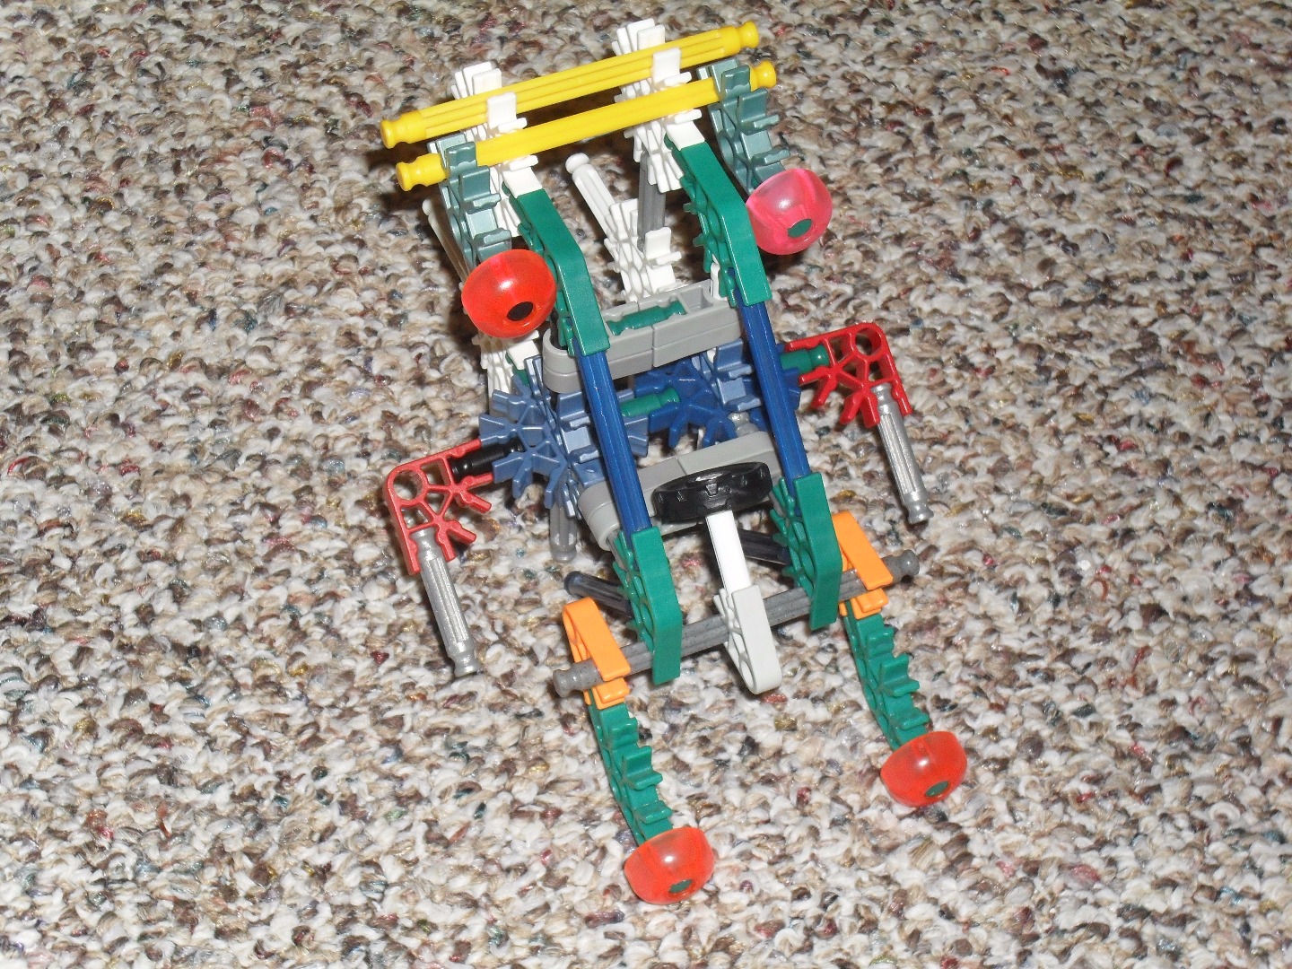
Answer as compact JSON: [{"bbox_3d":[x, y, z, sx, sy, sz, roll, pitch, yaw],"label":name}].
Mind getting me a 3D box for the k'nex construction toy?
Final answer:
[{"bbox_3d":[0.003,-0.019,0.542,0.122,0.115,0.182,-18,55,-13],"label":"k'nex construction toy"}]

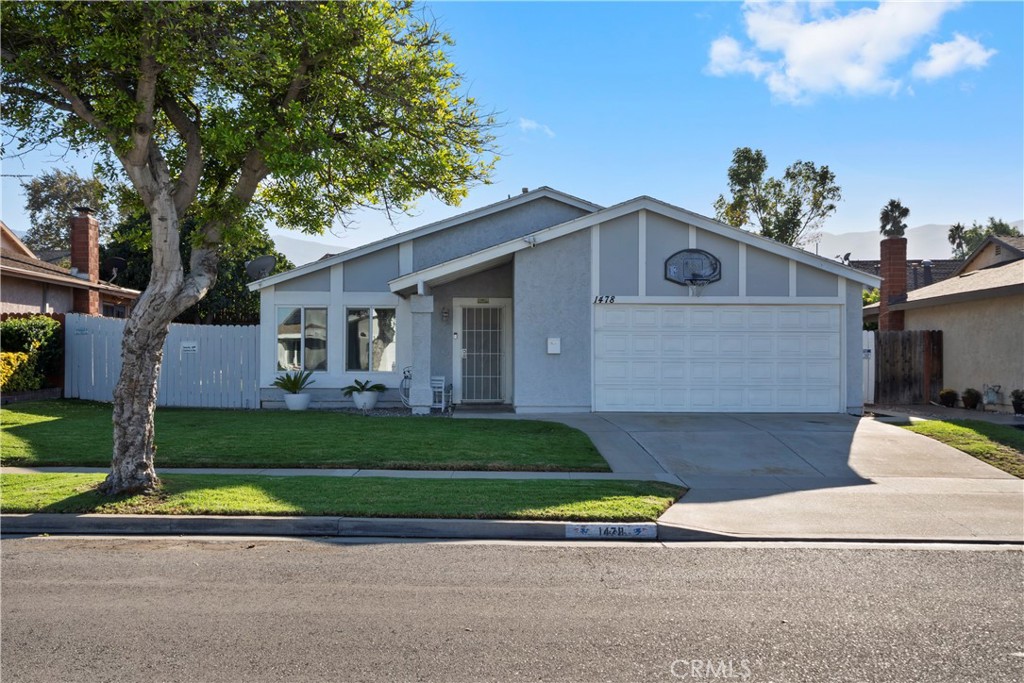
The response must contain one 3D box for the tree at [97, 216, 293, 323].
[{"bbox_3d":[-9.300,-1.350,30.500,6.200,5.300,5.600,0,0,2],"label":"tree"}]

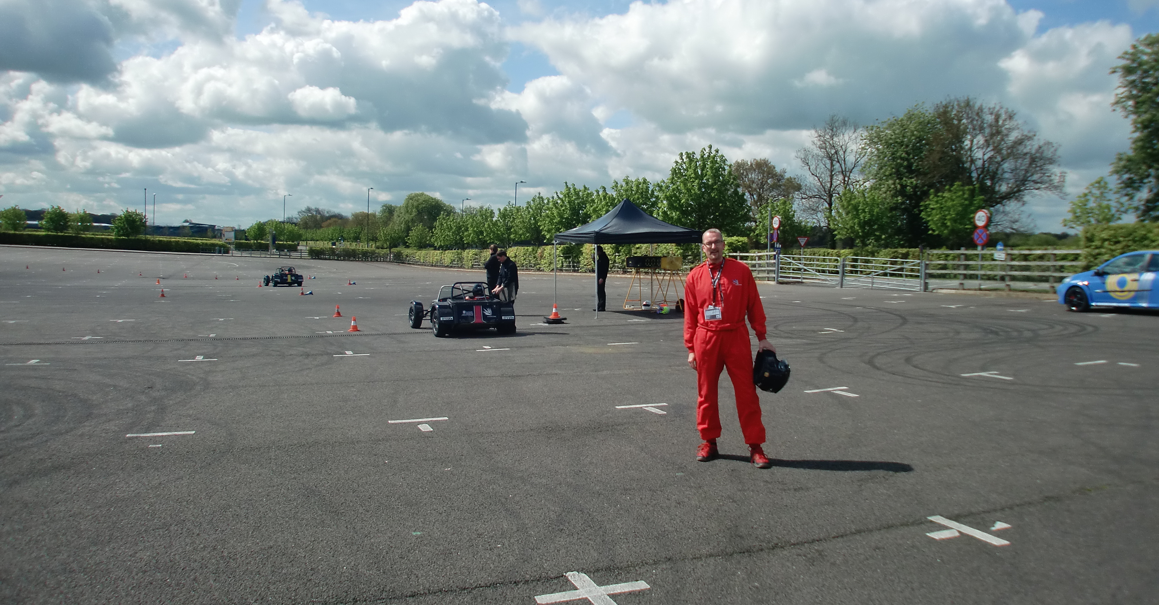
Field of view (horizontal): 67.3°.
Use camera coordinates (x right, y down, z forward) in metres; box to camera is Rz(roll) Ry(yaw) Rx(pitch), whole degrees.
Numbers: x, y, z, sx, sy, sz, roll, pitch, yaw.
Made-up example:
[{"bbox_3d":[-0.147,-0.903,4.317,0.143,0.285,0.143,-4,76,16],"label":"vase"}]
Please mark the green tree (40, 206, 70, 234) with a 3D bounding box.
[{"bbox_3d":[-73.411,-11.294,122.000,4.300,4.800,4.200,0,3,0],"label":"green tree"}]

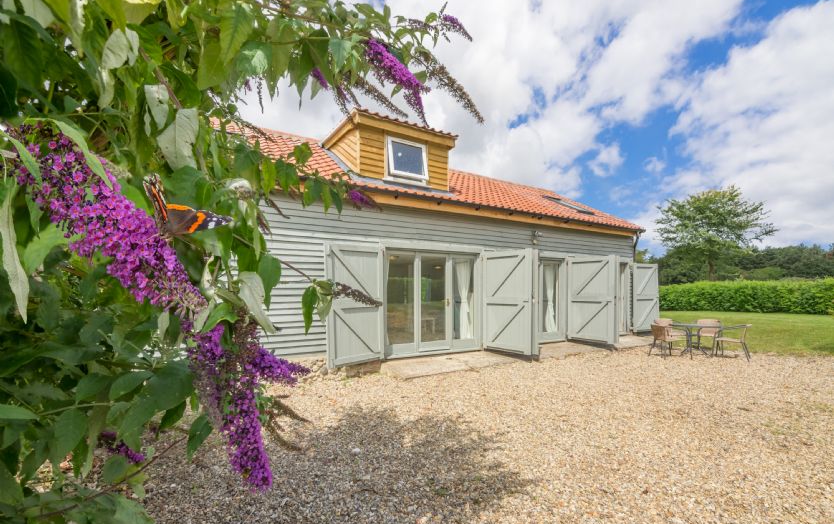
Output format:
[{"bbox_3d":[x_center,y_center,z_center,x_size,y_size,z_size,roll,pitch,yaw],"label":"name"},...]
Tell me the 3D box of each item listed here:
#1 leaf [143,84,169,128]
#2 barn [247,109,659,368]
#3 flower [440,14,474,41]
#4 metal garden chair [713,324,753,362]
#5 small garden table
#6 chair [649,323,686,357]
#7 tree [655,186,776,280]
[{"bbox_3d":[-0.387,-0.230,0.480,0.032,0.060,0.012,-8,25,-36],"label":"leaf"},{"bbox_3d":[-0.089,-0.503,10.794,13.998,5.861,7.072,2,-5,-28],"label":"barn"},{"bbox_3d":[0.091,-0.518,0.720,0.078,0.024,0.024,31,-57,-15],"label":"flower"},{"bbox_3d":[7.053,1.761,7.243,0.560,0.770,0.600,5,-7,-44],"label":"metal garden chair"},{"bbox_3d":[6.345,1.806,7.434,0.850,0.710,0.850,-4,-6,40],"label":"small garden table"},{"bbox_3d":[5.657,1.769,7.340,0.600,0.770,0.560,1,-5,-10],"label":"chair"},{"bbox_3d":[24.769,-1.261,27.193,8.200,10.042,8.200,-4,-6,42],"label":"tree"}]

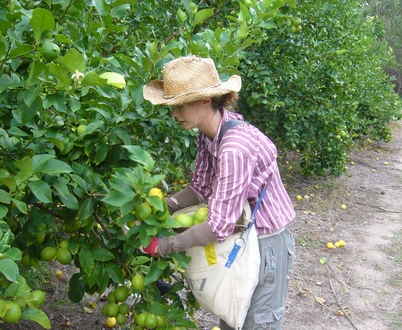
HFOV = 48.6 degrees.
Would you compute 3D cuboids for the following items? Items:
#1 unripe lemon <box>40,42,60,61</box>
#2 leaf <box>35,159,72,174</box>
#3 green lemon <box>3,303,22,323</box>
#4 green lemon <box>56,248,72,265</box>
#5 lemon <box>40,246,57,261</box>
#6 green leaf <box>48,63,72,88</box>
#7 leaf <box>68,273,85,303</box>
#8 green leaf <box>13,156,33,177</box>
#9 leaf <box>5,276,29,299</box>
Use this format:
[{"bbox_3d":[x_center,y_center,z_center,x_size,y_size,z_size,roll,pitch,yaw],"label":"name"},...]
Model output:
[{"bbox_3d":[-0.489,-0.369,1.450,0.060,0.061,0.060,0,9,0],"label":"unripe lemon"},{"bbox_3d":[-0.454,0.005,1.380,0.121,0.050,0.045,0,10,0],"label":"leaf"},{"bbox_3d":[-0.619,0.484,1.460,0.057,0.067,0.057,0,10,0],"label":"green lemon"},{"bbox_3d":[-0.507,0.340,1.650,0.058,0.065,0.058,0,10,0],"label":"green lemon"},{"bbox_3d":[-0.657,0.382,1.920,0.067,0.059,0.059,0,10,0],"label":"lemon"},{"bbox_3d":[-0.452,-0.284,1.420,0.075,0.080,0.035,-3,10,-17],"label":"green leaf"},{"bbox_3d":[-0.463,0.459,1.660,0.060,0.112,0.022,6,-24,-13],"label":"leaf"},{"bbox_3d":[-0.551,0.008,1.380,0.062,0.066,0.030,-4,11,-22],"label":"green leaf"},{"bbox_3d":[-0.569,0.380,1.380,0.072,0.066,0.035,-4,11,-23],"label":"leaf"}]

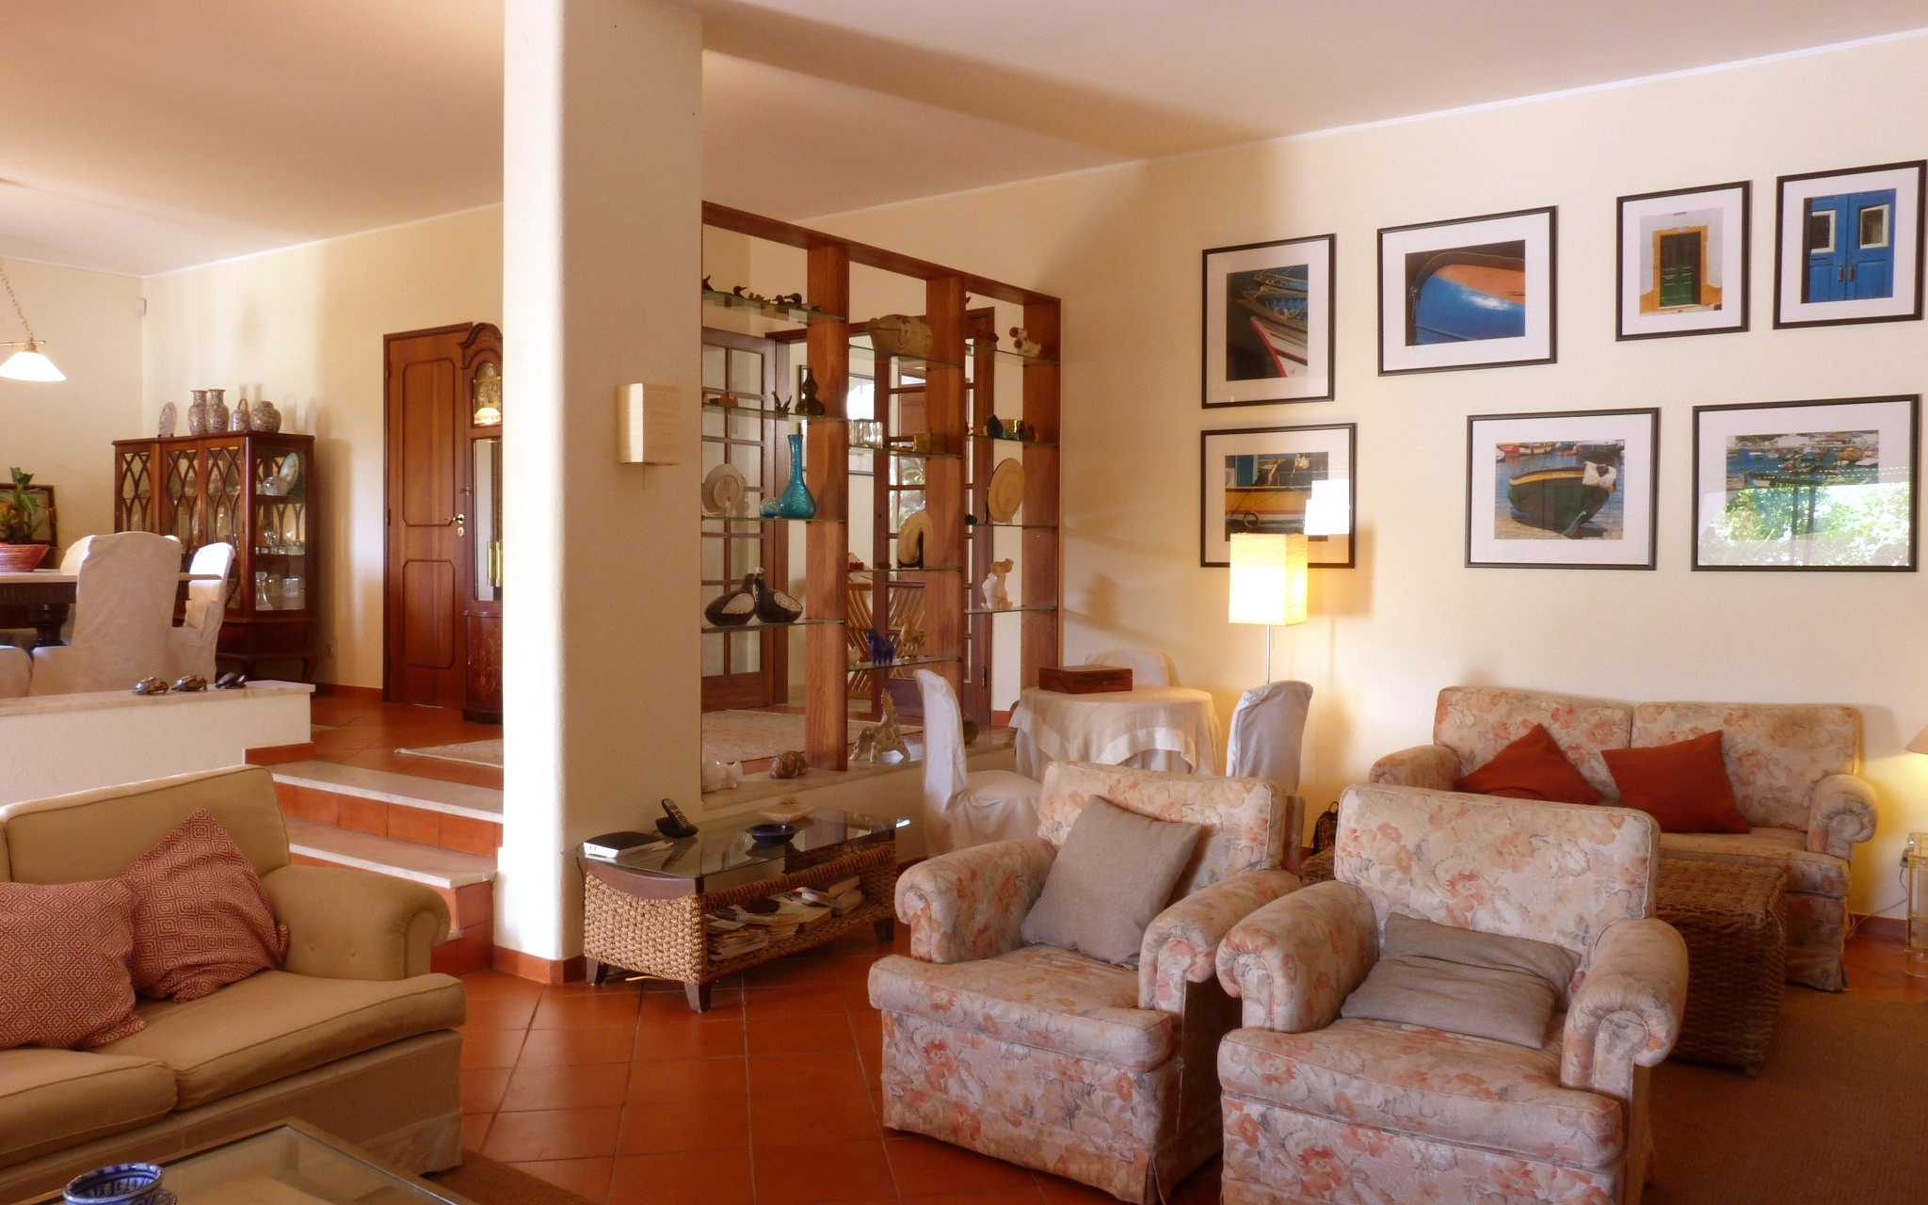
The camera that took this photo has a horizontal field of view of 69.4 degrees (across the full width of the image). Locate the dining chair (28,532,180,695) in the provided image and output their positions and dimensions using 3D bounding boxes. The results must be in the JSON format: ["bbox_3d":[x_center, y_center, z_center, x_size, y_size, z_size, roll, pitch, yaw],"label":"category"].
[{"bbox_3d":[-3.970,0.154,6.436,0.550,0.950,0.450,2,3,35],"label":"dining chair"}]

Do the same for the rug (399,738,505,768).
[{"bbox_3d":[-1.337,0.640,6.566,1.380,0.012,2.060,2,3,35],"label":"rug"}]

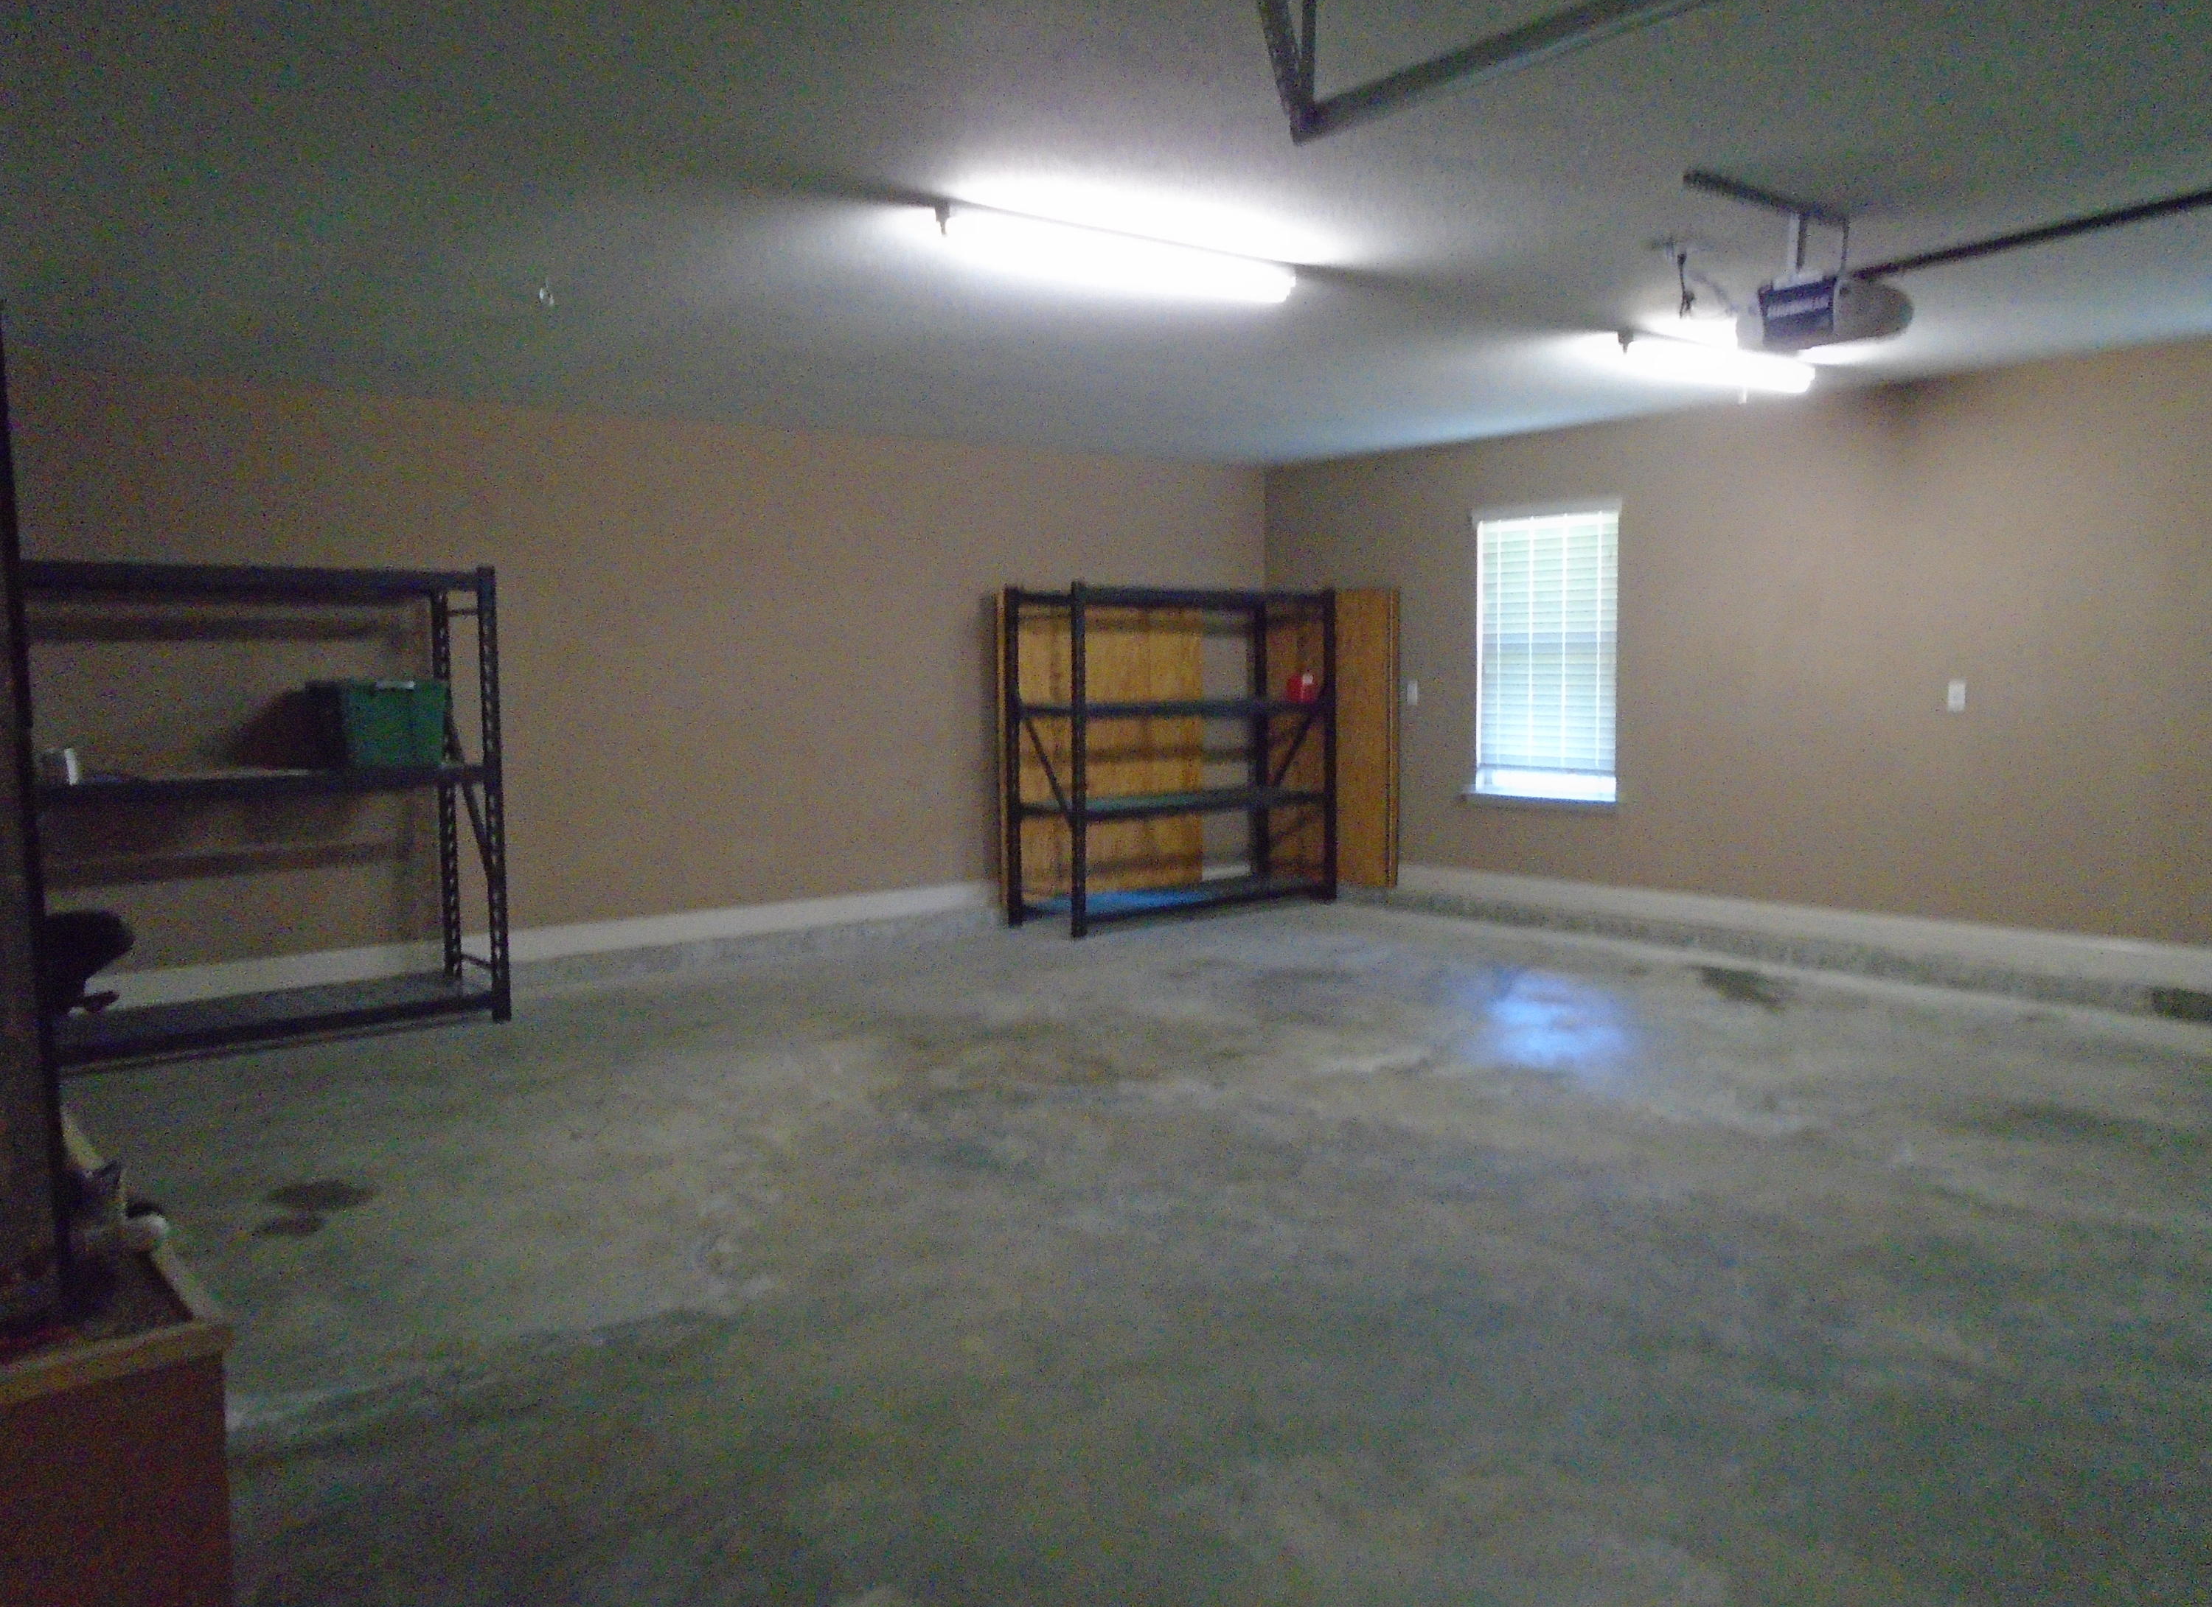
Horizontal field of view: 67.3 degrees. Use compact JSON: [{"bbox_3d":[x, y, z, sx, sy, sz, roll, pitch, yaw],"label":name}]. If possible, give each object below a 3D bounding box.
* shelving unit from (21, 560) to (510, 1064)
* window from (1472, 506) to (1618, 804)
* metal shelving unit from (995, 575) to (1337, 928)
[{"bbox_3d":[-3.379,0.021,6.317,1.956,1.829,0.610,-5,6,-39],"label":"shelving unit"},{"bbox_3d":[2.319,-0.786,8.741,0.100,1.548,0.929,-5,6,-39],"label":"window"},{"bbox_3d":[0.405,-0.292,9.386,1.940,1.829,0.610,-5,6,-38],"label":"metal shelving unit"}]

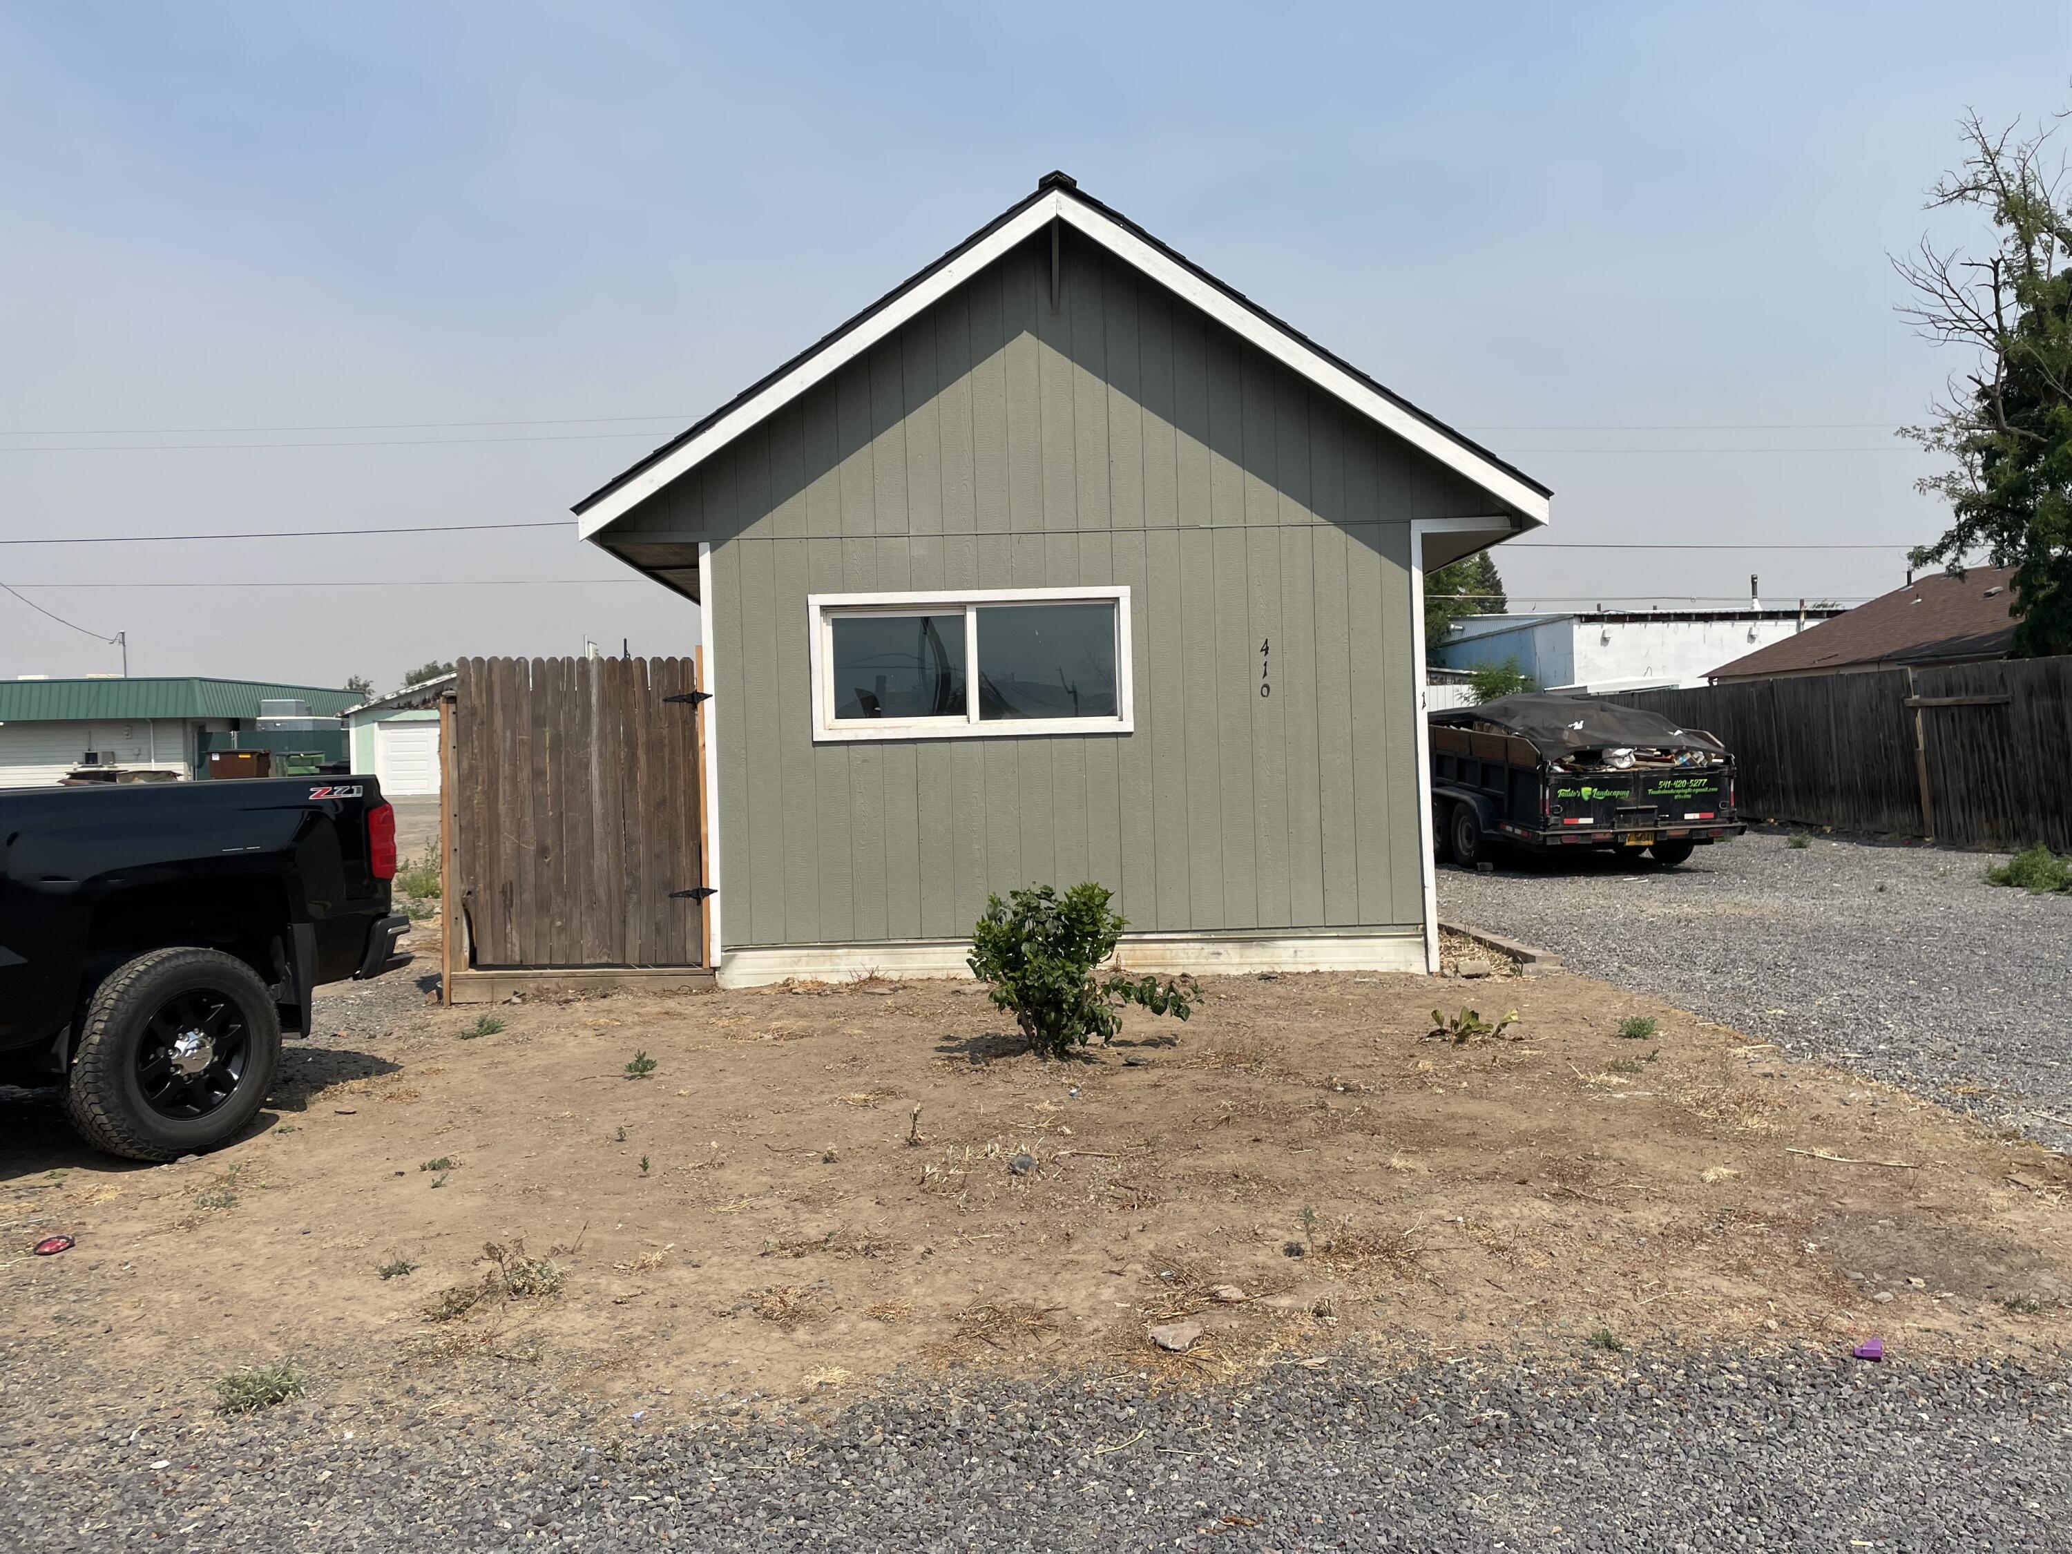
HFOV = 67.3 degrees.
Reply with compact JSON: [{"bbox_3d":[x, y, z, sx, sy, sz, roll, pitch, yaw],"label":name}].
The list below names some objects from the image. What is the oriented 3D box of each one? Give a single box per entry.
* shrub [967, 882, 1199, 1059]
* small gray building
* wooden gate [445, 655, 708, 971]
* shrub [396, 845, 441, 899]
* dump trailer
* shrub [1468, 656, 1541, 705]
[{"bbox_3d":[0.223,0.912,7.400,1.080,0.830,0.850,-2,0,-2],"label":"shrub"},{"bbox_3d":[0.001,-1.164,13.247,5.660,4.720,8.500,-2,0,-2],"label":"small gray building"},{"bbox_3d":[-2.743,0.309,9.270,1.610,2.060,0.130,-2,0,-2],"label":"wooden gate"},{"bbox_3d":[-6.223,0.917,15.600,0.650,0.620,0.600,-2,0,-2],"label":"shrub"},{"bbox_3d":[5.987,-0.051,18.735,2.400,1.950,5.500,-2,3,-6],"label":"dump trailer"},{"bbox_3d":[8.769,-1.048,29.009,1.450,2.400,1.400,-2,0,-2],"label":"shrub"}]

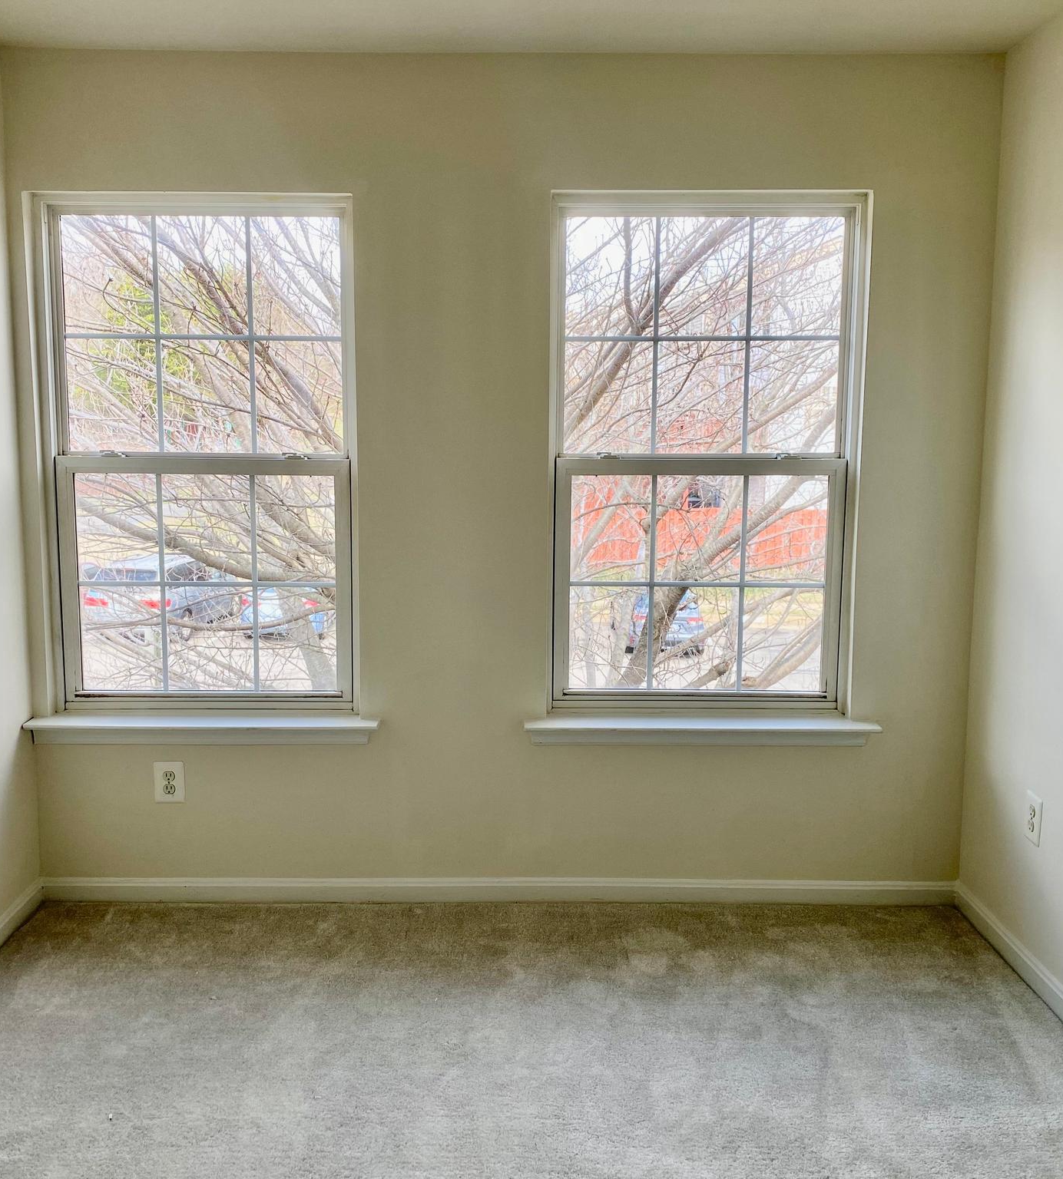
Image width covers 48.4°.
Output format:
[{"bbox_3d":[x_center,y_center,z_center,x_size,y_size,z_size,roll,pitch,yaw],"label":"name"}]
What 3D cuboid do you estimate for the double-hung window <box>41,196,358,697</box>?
[{"bbox_3d":[-0.942,-0.368,3.391,0.901,1.458,0.100,0,8,-1],"label":"double-hung window"}]

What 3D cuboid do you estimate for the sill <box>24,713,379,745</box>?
[{"bbox_3d":[-0.946,0.414,3.430,1.009,0.078,0.100,0,8,-1],"label":"sill"}]

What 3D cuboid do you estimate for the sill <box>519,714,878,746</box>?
[{"bbox_3d":[0.494,0.419,3.447,1.030,0.077,0.100,0,8,-1],"label":"sill"}]

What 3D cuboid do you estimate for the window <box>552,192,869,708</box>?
[{"bbox_3d":[0.495,-0.362,3.378,0.900,1.496,0.100,0,8,-1],"label":"window"}]

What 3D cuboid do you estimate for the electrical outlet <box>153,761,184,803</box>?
[{"bbox_3d":[-1.057,0.564,3.449,0.084,0.124,0.010,0,8,-1],"label":"electrical outlet"}]

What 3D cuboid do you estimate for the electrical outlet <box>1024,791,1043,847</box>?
[{"bbox_3d":[1.280,0.587,3.024,0.010,0.124,0.084,0,8,-1],"label":"electrical outlet"}]

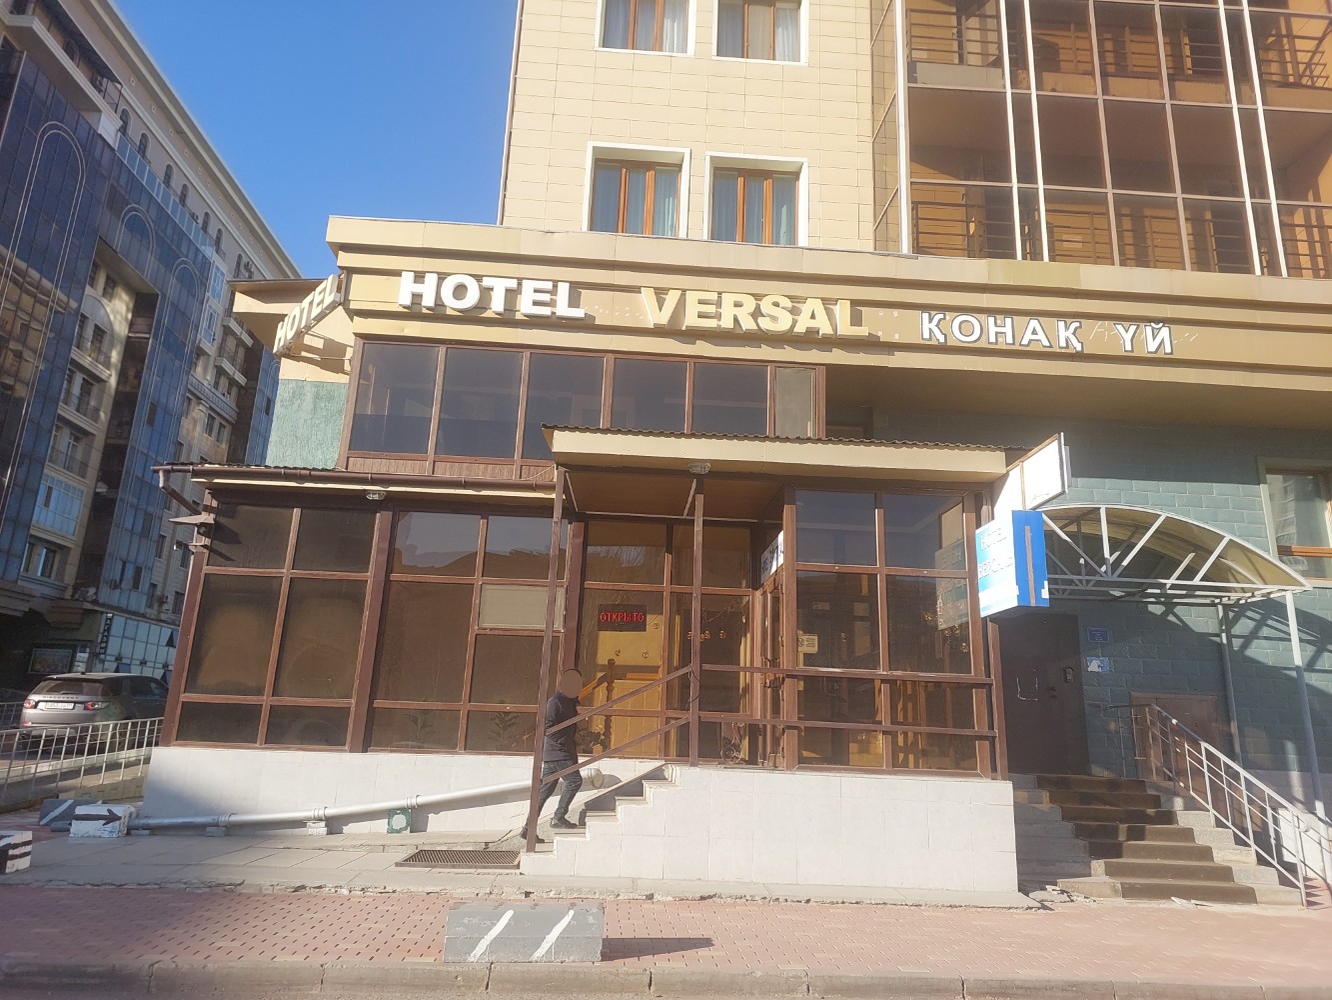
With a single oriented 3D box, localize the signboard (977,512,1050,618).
[{"bbox_3d":[3.563,0.686,9.155,0.310,0.970,0.910,3,-15,-2],"label":"signboard"}]

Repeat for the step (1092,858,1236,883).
[{"bbox_3d":[5.449,4.109,9.842,1.570,0.165,0.300,3,-15,-2],"label":"step"}]

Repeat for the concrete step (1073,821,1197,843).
[{"bbox_3d":[5.009,3.607,9.631,1.420,0.155,0.310,3,-15,-2],"label":"concrete step"}]

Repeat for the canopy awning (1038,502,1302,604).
[{"bbox_3d":[6.553,0.791,12.526,4.200,1.090,1.400,3,-15,-2],"label":"canopy awning"}]

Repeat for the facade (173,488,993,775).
[{"bbox_3d":[-1.112,1.386,10.056,9.000,3.080,1.500,3,-15,-2],"label":"facade"}]

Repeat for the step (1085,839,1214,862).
[{"bbox_3d":[5.017,3.678,9.307,1.420,0.155,0.310,3,-15,-2],"label":"step"}]

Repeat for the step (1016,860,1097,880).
[{"bbox_3d":[4.177,4.040,9.789,0.980,0.165,0.300,3,-15,-2],"label":"step"}]

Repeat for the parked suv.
[{"bbox_3d":[-12.985,5.019,20.837,1.950,1.720,4.550,3,-15,-4],"label":"parked suv"}]

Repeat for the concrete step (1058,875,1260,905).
[{"bbox_3d":[4.752,3.807,8.651,2.040,0.155,0.310,3,-15,-2],"label":"concrete step"}]

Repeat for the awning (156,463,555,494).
[{"bbox_3d":[-3.628,-0.205,10.786,4.800,0.320,0.720,3,-15,-3],"label":"awning"}]

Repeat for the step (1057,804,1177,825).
[{"bbox_3d":[5.485,3.861,10.846,1.440,0.165,0.300,3,-15,-2],"label":"step"}]

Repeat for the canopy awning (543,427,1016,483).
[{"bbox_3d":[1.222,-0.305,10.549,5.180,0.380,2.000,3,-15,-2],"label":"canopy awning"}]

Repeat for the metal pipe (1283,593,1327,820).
[{"bbox_3d":[7.630,2.566,10.450,0.090,2.970,0.090,3,-15,-2],"label":"metal pipe"}]

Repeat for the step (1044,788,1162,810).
[{"bbox_3d":[5.471,3.777,11.180,1.450,0.166,0.300,3,-15,-2],"label":"step"}]

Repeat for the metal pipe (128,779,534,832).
[{"bbox_3d":[-3.566,3.406,9.909,4.750,0.240,0.140,-5,-14,-4],"label":"metal pipe"}]

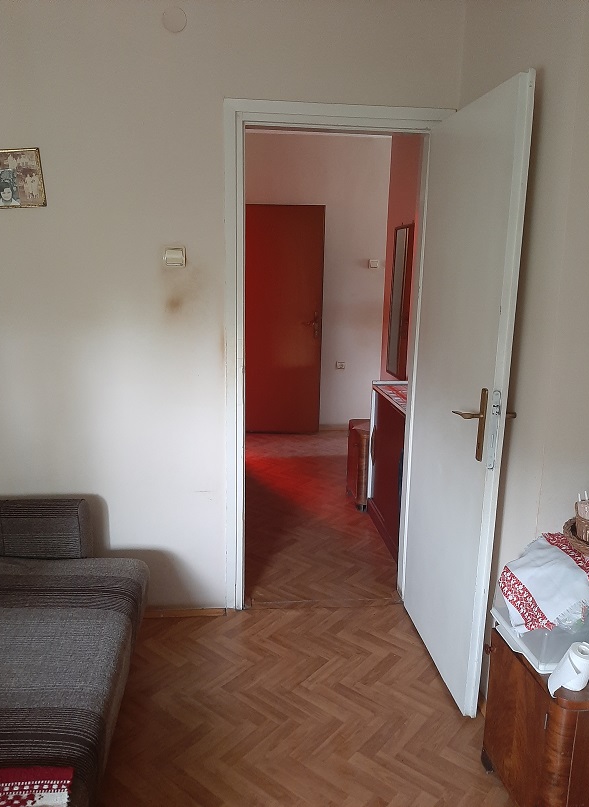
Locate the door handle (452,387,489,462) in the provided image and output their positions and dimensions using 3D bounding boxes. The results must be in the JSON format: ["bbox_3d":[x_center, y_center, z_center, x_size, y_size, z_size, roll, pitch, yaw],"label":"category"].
[{"bbox_3d":[0.543,0.059,1.905,0.060,0.230,0.140,-1,12,-7],"label":"door handle"}]

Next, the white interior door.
[{"bbox_3d":[0.562,0.009,2.152,0.043,1.990,0.715,-1,12,-7],"label":"white interior door"}]

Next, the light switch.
[{"bbox_3d":[-0.453,-0.554,2.287,0.080,0.077,0.020,0,12,-5],"label":"light switch"}]

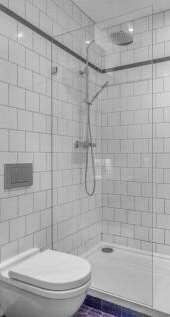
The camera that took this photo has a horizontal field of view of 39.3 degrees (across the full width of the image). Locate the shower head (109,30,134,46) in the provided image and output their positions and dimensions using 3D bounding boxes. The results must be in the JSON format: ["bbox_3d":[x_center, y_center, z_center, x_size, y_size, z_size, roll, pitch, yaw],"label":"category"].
[{"bbox_3d":[0.321,-1.045,2.074,0.205,0.040,0.205,12,7,29],"label":"shower head"}]

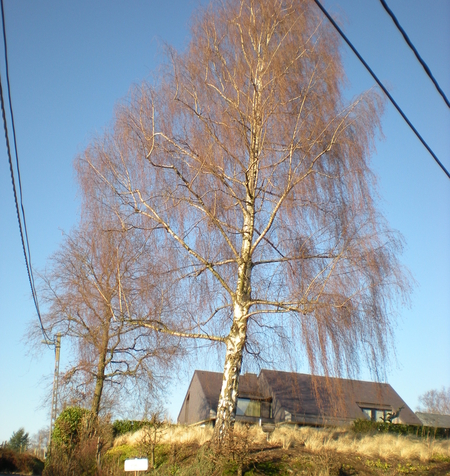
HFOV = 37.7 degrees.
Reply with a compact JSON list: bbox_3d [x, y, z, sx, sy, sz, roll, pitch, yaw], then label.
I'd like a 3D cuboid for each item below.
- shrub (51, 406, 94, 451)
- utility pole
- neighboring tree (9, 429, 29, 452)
[{"bbox_3d":[-6.631,8.350,28.831,1.900,1.893,1.800,0,-18,0],"label":"shrub"},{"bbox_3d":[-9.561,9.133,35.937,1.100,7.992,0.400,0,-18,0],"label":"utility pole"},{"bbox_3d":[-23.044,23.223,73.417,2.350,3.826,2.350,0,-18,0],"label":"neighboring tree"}]

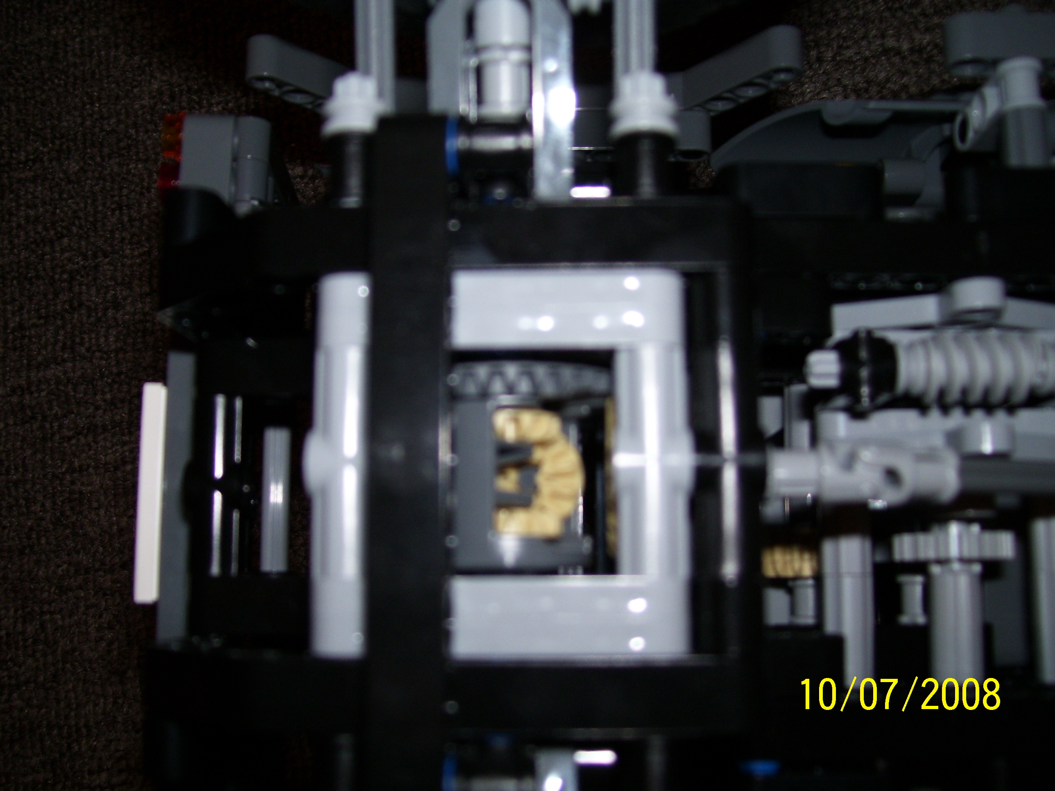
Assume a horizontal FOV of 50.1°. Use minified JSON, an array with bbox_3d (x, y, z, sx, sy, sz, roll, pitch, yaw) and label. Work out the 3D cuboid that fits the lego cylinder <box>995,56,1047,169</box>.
[{"bbox_3d":[0.083,-0.048,0.190,0.008,0.008,0.018,0,83,0],"label":"lego cylinder"}]

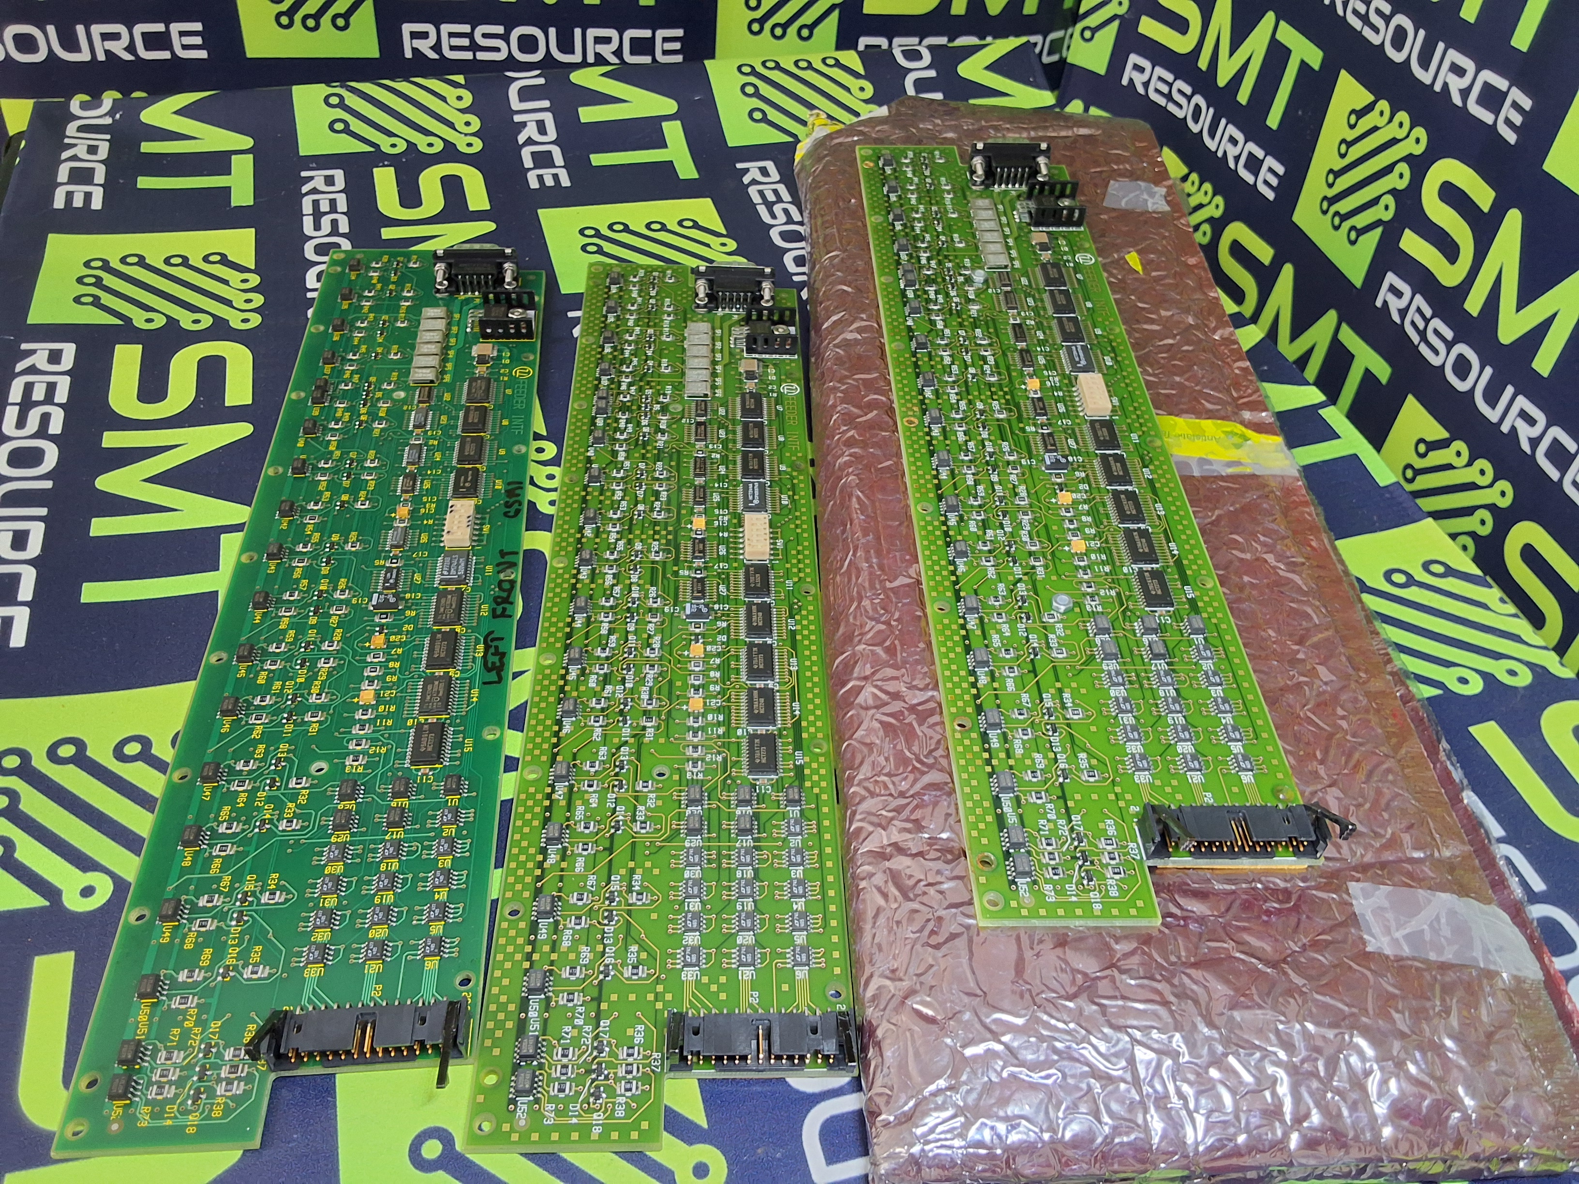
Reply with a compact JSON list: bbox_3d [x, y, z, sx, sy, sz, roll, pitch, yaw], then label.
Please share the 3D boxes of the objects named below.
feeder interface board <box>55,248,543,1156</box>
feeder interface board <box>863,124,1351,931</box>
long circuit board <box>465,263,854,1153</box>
[{"bbox_3d":[-0.121,-0.014,0.376,0.082,0.015,0.344,-1,46,-6],"label":"feeder interface board"},{"bbox_3d":[0.077,-0.057,0.393,0.086,0.015,0.344,0,47,-4],"label":"feeder interface board"},{"bbox_3d":[-0.032,-0.011,0.381,0.082,0.015,0.344,1,45,-4],"label":"long circuit board"}]

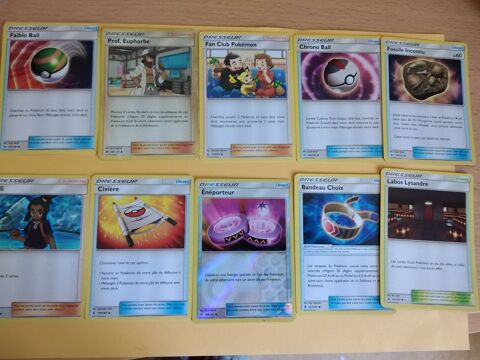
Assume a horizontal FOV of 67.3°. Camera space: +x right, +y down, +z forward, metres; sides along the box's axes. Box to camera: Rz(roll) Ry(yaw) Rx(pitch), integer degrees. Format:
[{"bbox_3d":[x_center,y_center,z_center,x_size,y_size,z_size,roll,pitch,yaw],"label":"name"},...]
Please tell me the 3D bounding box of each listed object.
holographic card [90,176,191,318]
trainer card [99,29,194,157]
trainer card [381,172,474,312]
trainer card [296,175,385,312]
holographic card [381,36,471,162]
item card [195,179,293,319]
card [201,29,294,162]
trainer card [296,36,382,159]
[{"bbox_3d":[-0.061,0.040,0.222,0.063,0.001,0.088,0,83,-4],"label":"holographic card"},{"bbox_3d":[-0.060,-0.057,0.235,0.063,0.001,0.088,-1,83,-4],"label":"trainer card"},{"bbox_3d":[0.123,0.037,0.234,0.063,0.001,0.088,3,82,-3],"label":"trainer card"},{"bbox_3d":[0.067,0.039,0.230,0.063,0.001,0.088,0,83,-4],"label":"trainer card"},{"bbox_3d":[0.128,-0.055,0.246,0.063,0.001,0.088,2,82,-3],"label":"holographic card"},{"bbox_3d":[0.003,0.043,0.226,0.063,0.001,0.088,0,83,-4],"label":"item card"},{"bbox_3d":[0.004,-0.057,0.239,0.063,0.001,0.088,-1,83,-4],"label":"card"},{"bbox_3d":[0.069,-0.056,0.243,0.063,0.001,0.088,0,83,-4],"label":"trainer card"}]

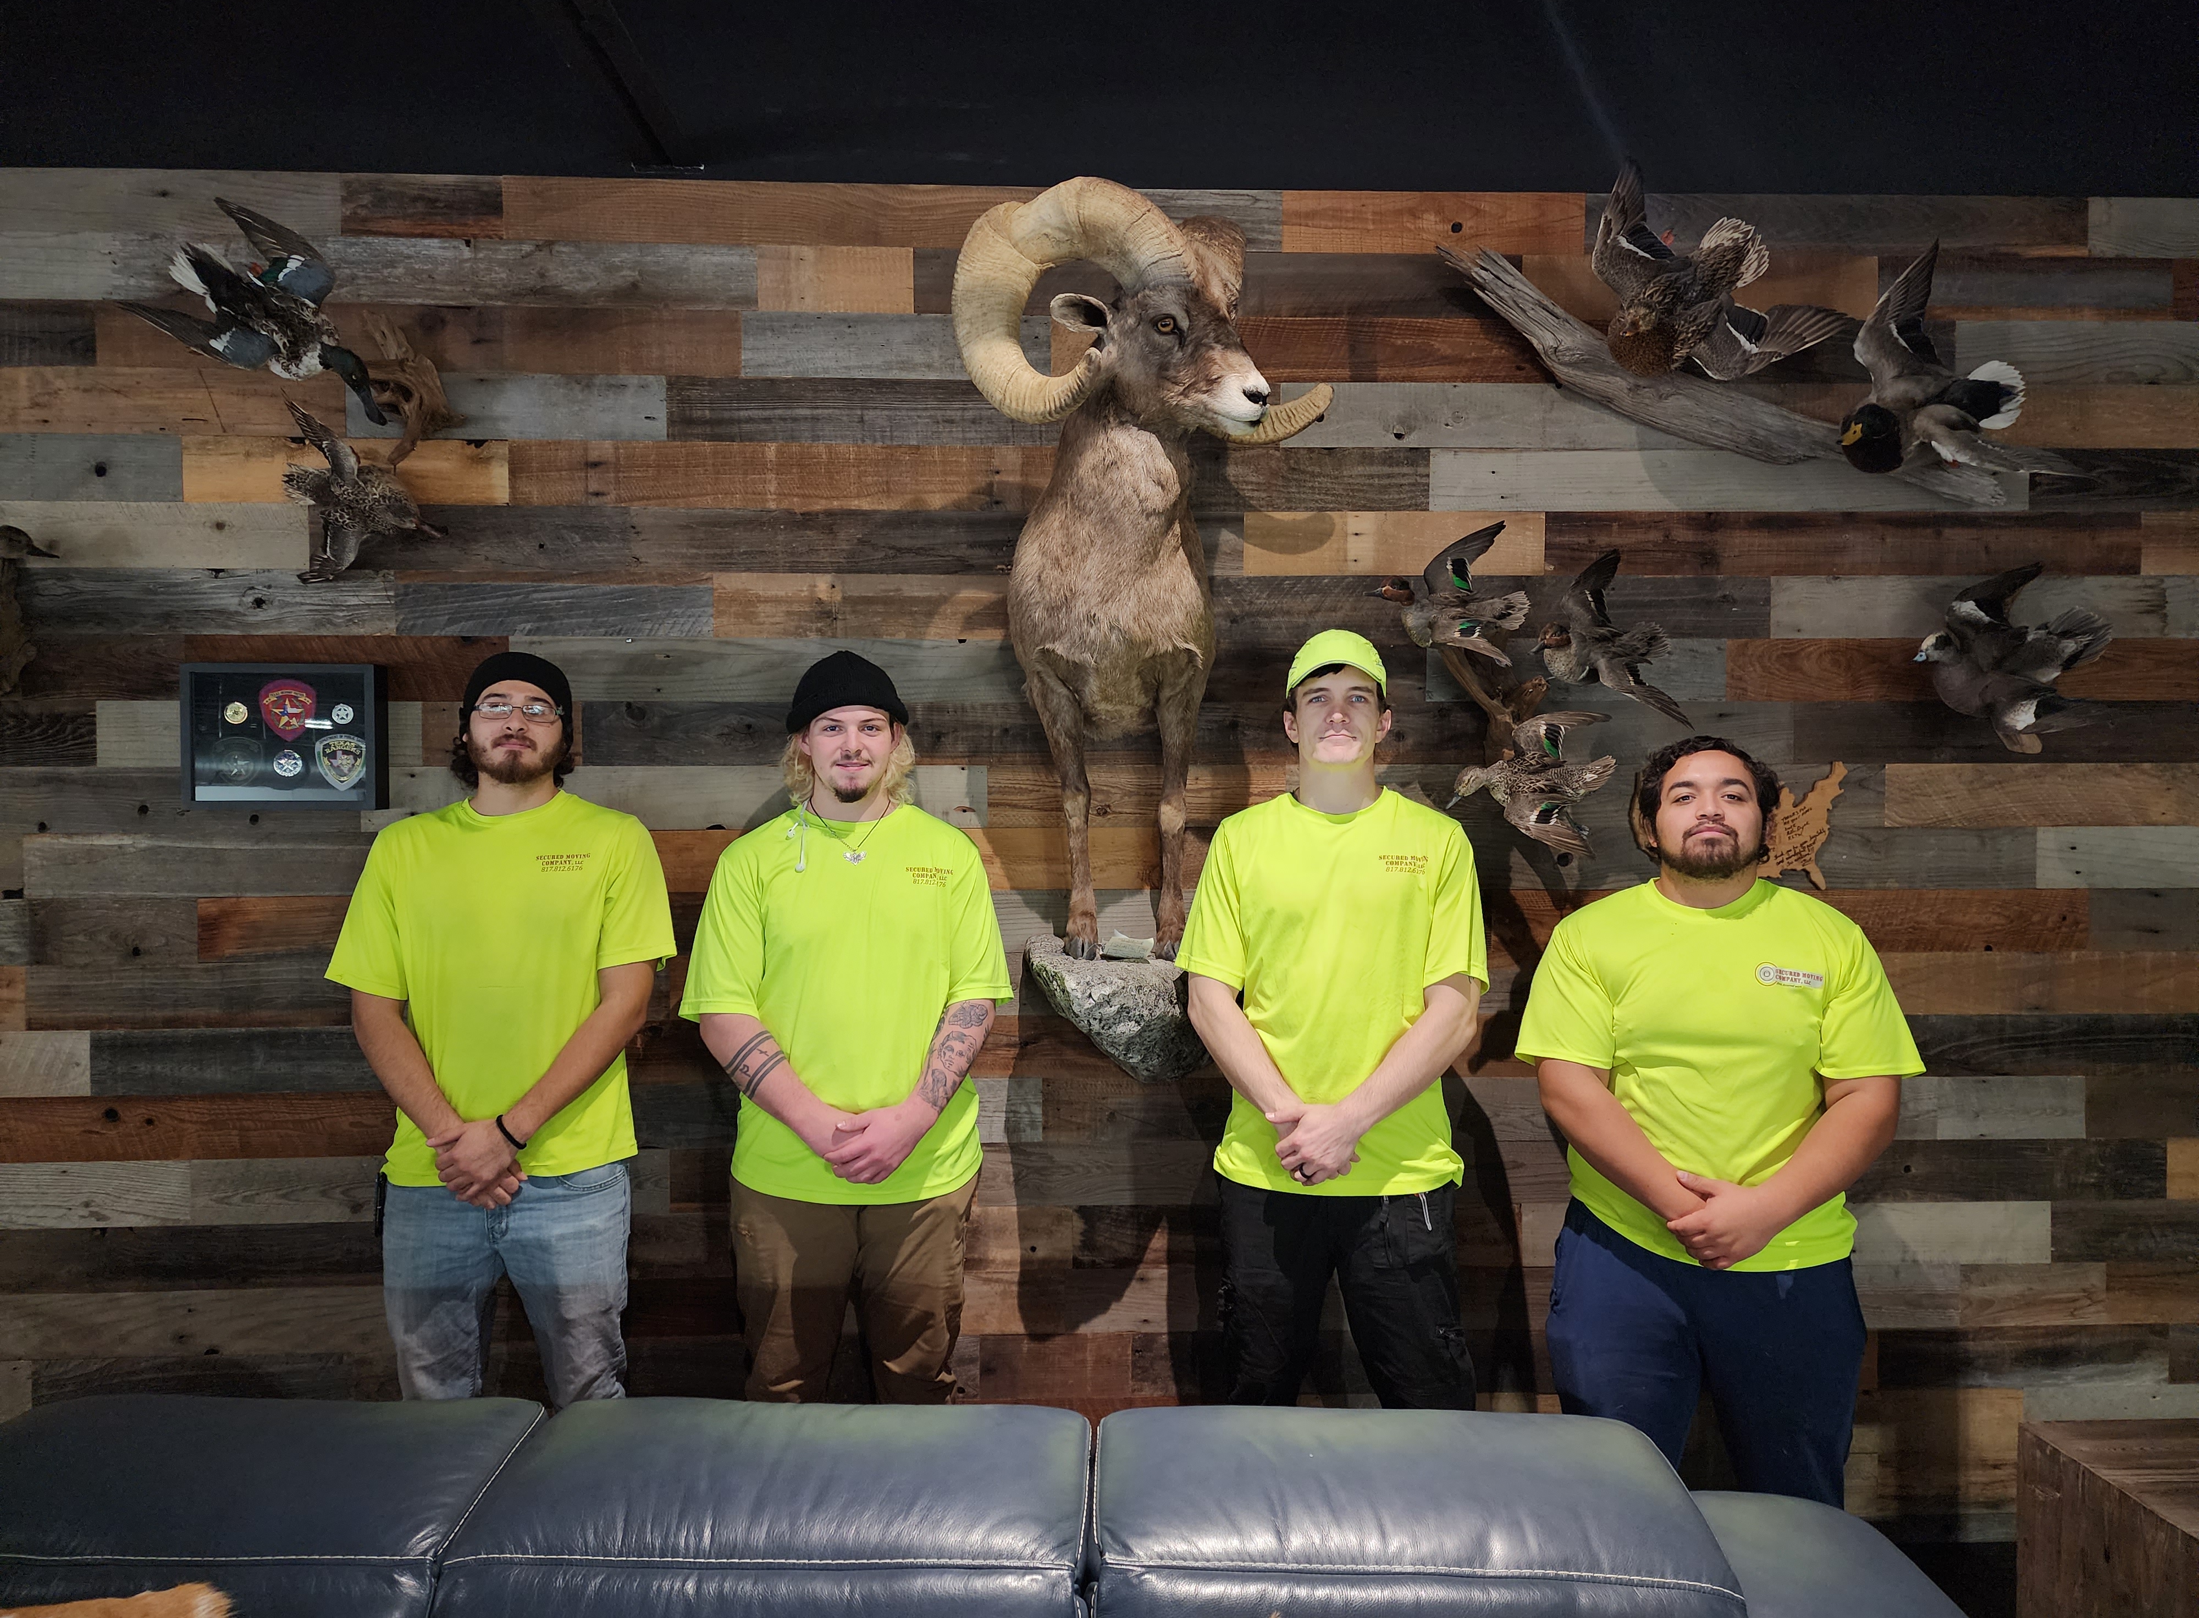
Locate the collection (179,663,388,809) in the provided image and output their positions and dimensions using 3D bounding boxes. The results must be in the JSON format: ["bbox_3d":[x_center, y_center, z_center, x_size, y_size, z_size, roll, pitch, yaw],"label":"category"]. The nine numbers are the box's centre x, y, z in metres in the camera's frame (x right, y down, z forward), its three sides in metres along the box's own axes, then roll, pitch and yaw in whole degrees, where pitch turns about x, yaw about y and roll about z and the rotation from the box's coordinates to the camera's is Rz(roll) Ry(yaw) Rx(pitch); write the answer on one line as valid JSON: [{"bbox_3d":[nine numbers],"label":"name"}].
[{"bbox_3d":[-1.575,-0.139,2.831,0.368,0.278,0.060,0,1,-2],"label":"collection"}]

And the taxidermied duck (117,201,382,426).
[{"bbox_3d":[-1.508,-0.902,2.708,0.523,0.265,0.200,31,-9,6],"label":"taxidermied duck"}]

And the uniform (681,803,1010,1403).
[{"bbox_3d":[-0.425,0.750,2.459,0.550,1.520,0.300,0,1,-5],"label":"uniform"}]

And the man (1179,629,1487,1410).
[{"bbox_3d":[0.392,0.621,2.488,0.520,1.850,0.350,0,1,0],"label":"man"}]

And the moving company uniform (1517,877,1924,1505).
[{"bbox_3d":[0.942,0.807,2.260,0.595,1.405,0.360,0,1,12],"label":"moving company uniform"}]

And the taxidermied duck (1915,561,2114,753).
[{"bbox_3d":[1.770,-0.289,2.842,0.489,0.344,0.180,-9,-15,-19],"label":"taxidermied duck"}]

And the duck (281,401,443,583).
[{"bbox_3d":[-1.396,-0.598,2.770,0.400,0.370,0.240,20,20,34],"label":"duck"}]

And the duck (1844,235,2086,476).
[{"bbox_3d":[1.584,-0.803,2.783,0.510,0.524,0.250,-17,-26,-25],"label":"duck"}]

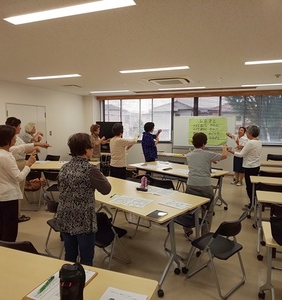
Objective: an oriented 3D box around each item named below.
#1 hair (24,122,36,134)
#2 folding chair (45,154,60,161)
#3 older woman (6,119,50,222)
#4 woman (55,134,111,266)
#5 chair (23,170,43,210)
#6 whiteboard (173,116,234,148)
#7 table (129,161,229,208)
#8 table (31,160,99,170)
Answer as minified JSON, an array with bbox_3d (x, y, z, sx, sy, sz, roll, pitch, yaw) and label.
[{"bbox_3d":[-2.541,-0.495,5.300,0.220,0.230,0.190,-2,7,-17],"label":"hair"},{"bbox_3d":[-2.250,0.564,5.650,0.450,0.760,0.490,2,7,16],"label":"folding chair"},{"bbox_3d":[-1.970,0.336,3.960,0.700,1.700,0.500,-3,8,-25],"label":"older woman"},{"bbox_3d":[-0.527,0.615,2.030,0.460,1.520,0.400,6,9,40],"label":"woman"},{"bbox_3d":[-1.990,0.722,4.320,0.450,0.760,0.500,0,7,2],"label":"chair"},{"bbox_3d":[1.920,-0.562,7.020,1.800,0.910,0.060,3,7,20],"label":"whiteboard"},{"bbox_3d":[0.720,0.729,4.836,0.900,0.710,1.800,-6,9,-43],"label":"table"},{"bbox_3d":[-1.890,0.667,5.000,1.800,0.710,0.840,1,7,3],"label":"table"}]

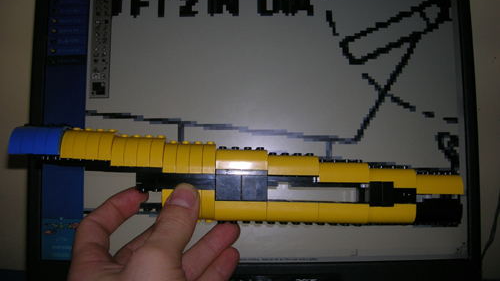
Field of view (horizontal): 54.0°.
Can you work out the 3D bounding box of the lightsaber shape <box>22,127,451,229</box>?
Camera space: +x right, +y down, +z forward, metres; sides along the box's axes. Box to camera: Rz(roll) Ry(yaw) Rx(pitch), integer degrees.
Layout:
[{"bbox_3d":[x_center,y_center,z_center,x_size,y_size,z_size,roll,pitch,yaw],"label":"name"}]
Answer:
[{"bbox_3d":[-0.005,0.024,0.328,0.289,0.060,0.048,2,-5,-1],"label":"lightsaber shape"}]

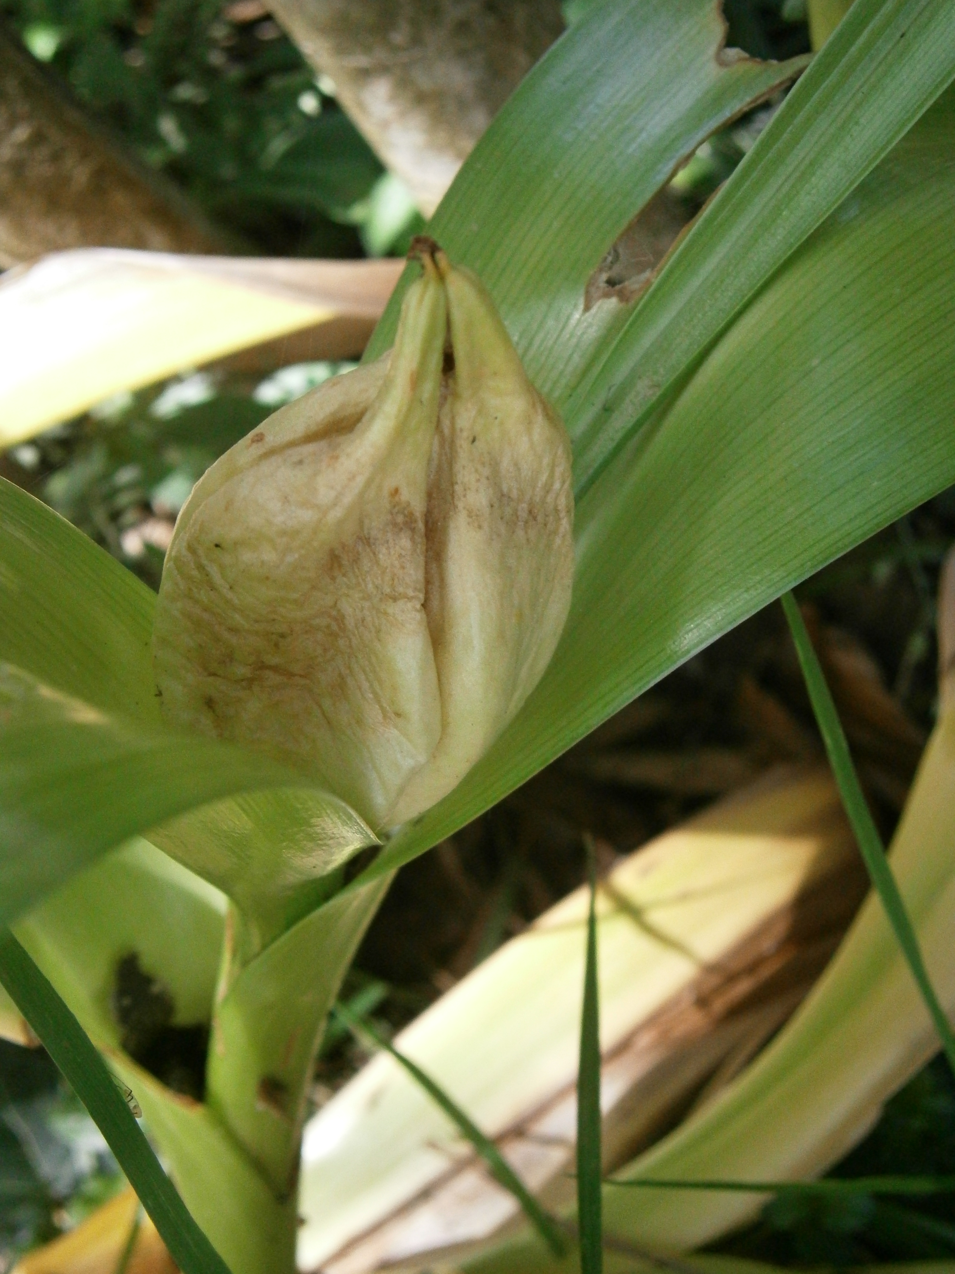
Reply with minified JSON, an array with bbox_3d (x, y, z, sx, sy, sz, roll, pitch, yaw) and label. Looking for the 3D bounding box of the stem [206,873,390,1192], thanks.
[{"bbox_3d":[-0.024,0.053,0.232,0.019,0.044,0.017,14,21,0],"label":"stem"}]

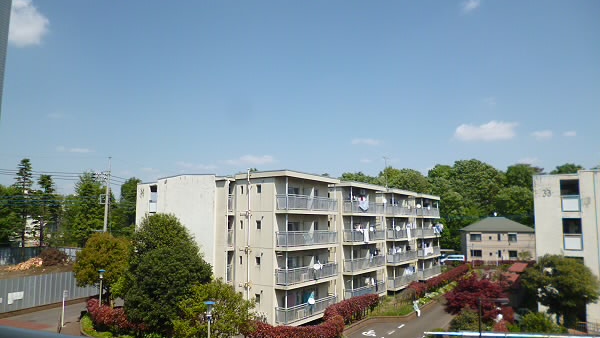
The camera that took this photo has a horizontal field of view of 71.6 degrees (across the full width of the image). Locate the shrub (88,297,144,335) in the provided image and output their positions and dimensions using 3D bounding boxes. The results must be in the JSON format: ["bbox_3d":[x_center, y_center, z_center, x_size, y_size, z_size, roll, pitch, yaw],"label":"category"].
[{"bbox_3d":[-13.891,11.382,32.728,7.594,1.650,1.900,-5,-9,37],"label":"shrub"}]

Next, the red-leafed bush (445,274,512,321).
[{"bbox_3d":[15.539,10.997,36.527,5.500,3.600,5.000,-3,-8,22],"label":"red-leafed bush"}]

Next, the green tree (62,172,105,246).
[{"bbox_3d":[-40.028,8.804,76.742,6.680,16.370,6.680,0,-7,0],"label":"green tree"}]

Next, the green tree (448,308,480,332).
[{"bbox_3d":[12.067,11.181,30.508,2.200,1.850,2.200,0,-7,0],"label":"green tree"}]

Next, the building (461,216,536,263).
[{"bbox_3d":[37.961,13.988,80.448,12.200,8.900,8.600,-2,-8,16],"label":"building"}]

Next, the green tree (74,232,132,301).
[{"bbox_3d":[-18.407,9.544,39.234,5.400,6.900,5.200,4,-8,-24],"label":"green tree"}]

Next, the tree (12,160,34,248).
[{"bbox_3d":[-56.599,8.335,85.297,4.400,20.600,4.400,5,-9,-33],"label":"tree"}]

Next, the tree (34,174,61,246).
[{"bbox_3d":[-44.990,8.796,73.943,3.960,15.670,3.960,0,-7,0],"label":"tree"}]

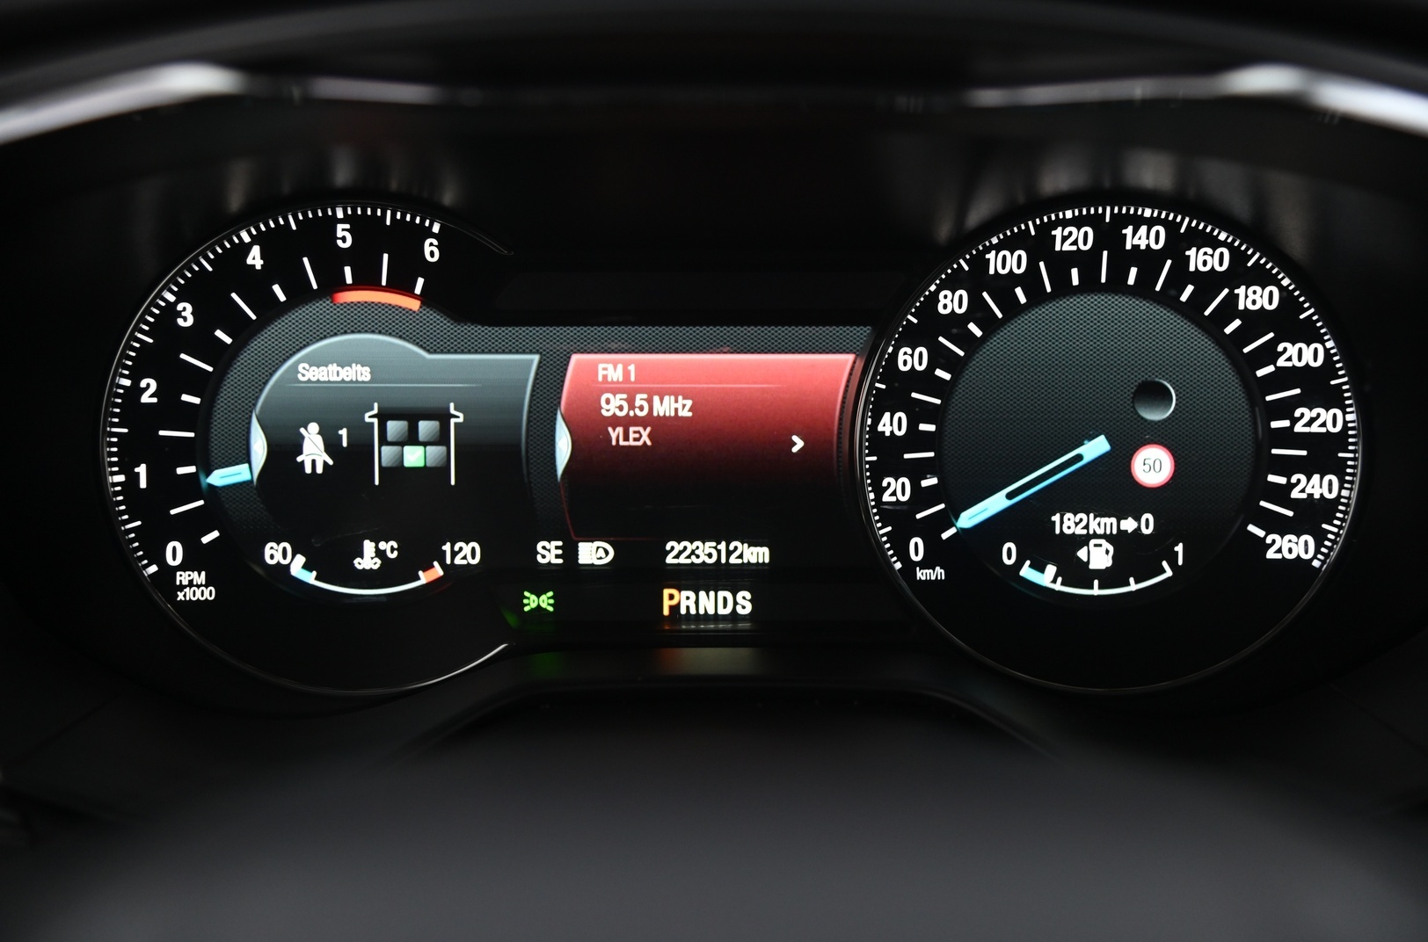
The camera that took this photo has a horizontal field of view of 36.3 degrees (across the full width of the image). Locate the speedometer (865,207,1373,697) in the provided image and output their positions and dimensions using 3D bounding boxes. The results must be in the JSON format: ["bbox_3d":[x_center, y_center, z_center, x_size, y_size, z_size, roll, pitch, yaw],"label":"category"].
[{"bbox_3d":[0.087,-0.006,0.484,0.111,0.111,0.020,0,10,2],"label":"speedometer"}]

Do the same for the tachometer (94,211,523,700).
[{"bbox_3d":[-0.087,-0.005,0.487,0.099,0.111,0.020,0,10,2],"label":"tachometer"}]

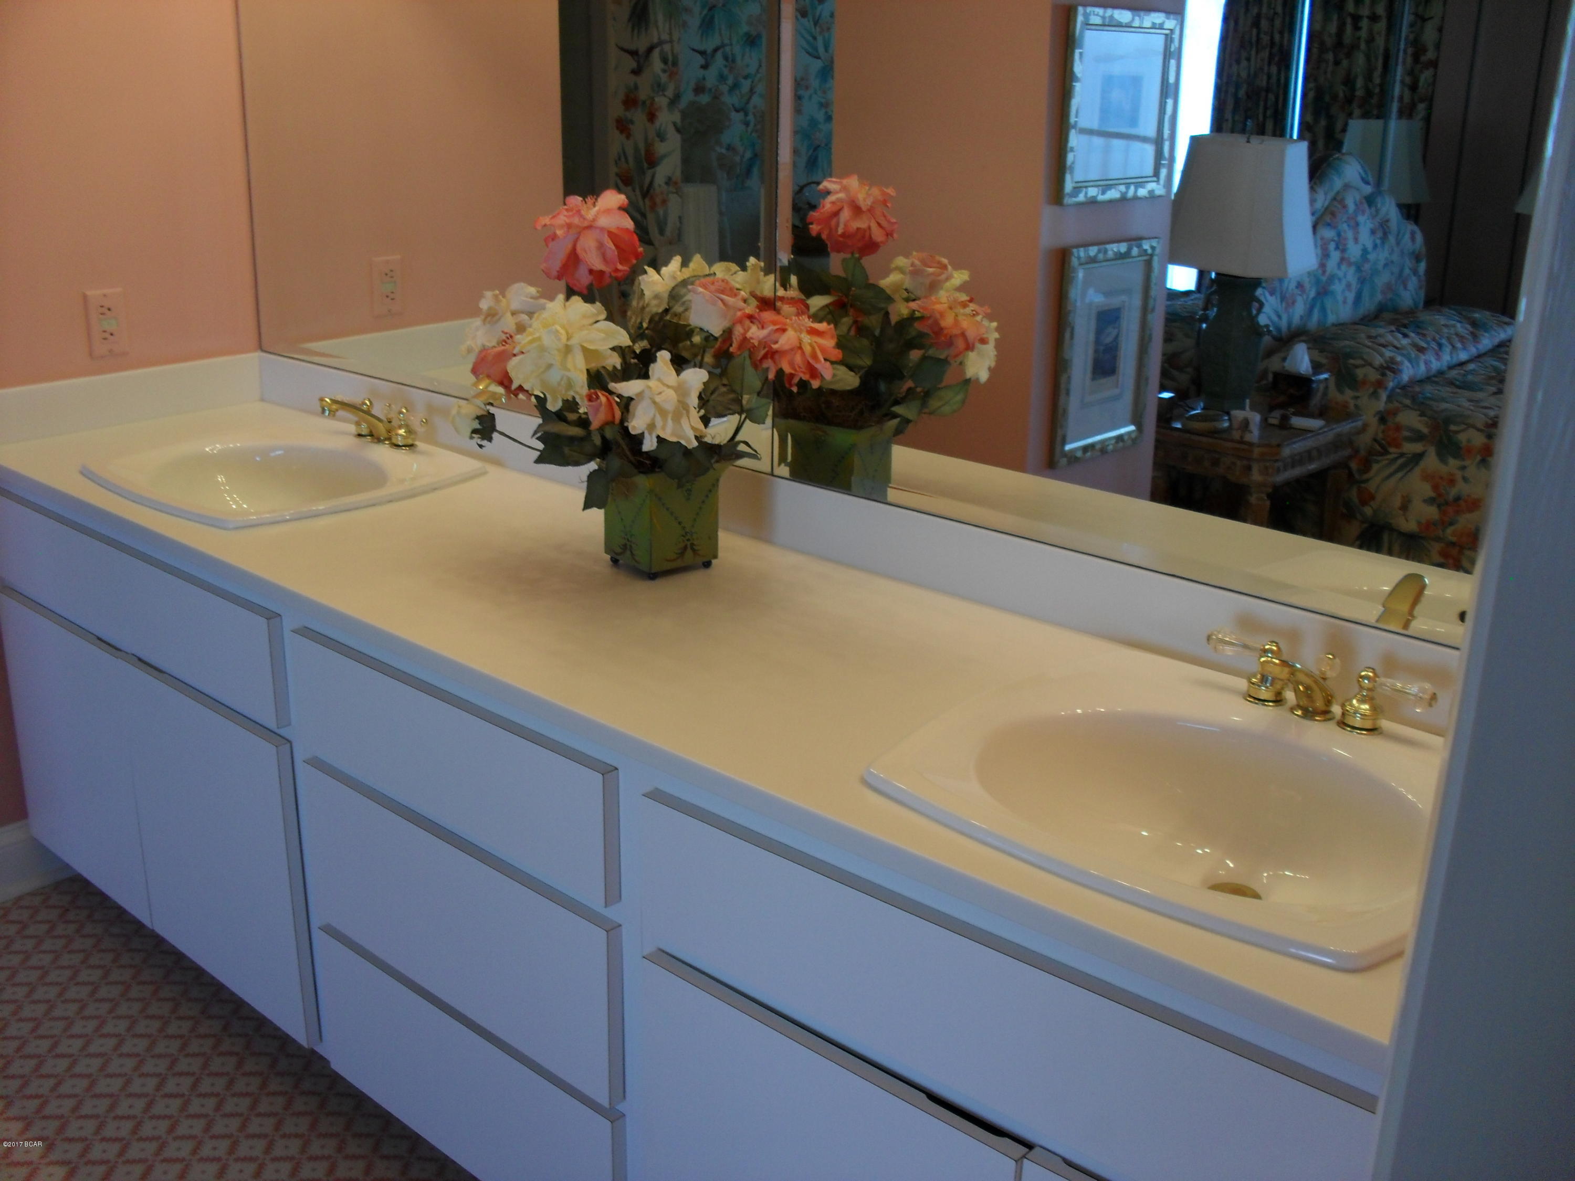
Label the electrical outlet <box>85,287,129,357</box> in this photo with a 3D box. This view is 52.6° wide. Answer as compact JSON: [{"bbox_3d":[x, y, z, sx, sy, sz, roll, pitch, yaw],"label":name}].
[{"bbox_3d":[-1.145,-0.449,2.678,0.010,0.114,0.070,17,24,39],"label":"electrical outlet"}]

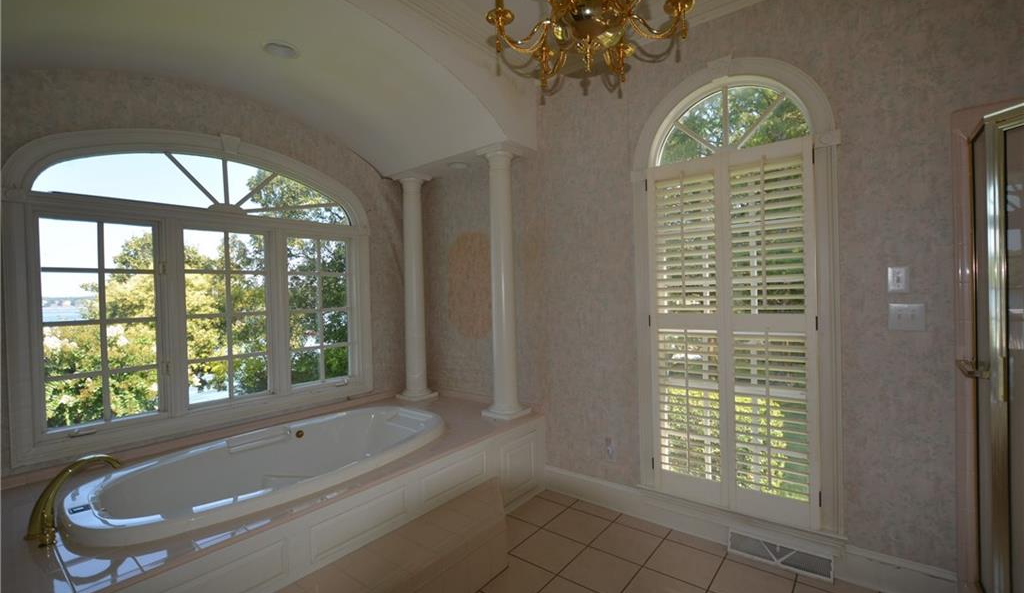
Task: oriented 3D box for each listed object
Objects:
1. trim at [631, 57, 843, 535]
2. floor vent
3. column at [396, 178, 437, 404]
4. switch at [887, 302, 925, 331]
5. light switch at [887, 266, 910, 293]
[{"bbox_3d":[1.133,-0.036,2.286,0.955,2.352,0.089,-2,0,39],"label":"trim"},{"bbox_3d":[1.329,1.284,2.135,0.441,0.105,0.038,-2,0,39],"label":"floor vent"},{"bbox_3d":[-0.848,-0.060,3.761,0.277,1.880,0.274,-2,0,0],"label":"column"},{"bbox_3d":[1.704,0.089,1.843,0.115,0.118,0.014,-2,0,39],"label":"switch"},{"bbox_3d":[1.682,-0.071,1.857,0.069,0.114,0.014,-2,0,39],"label":"light switch"}]

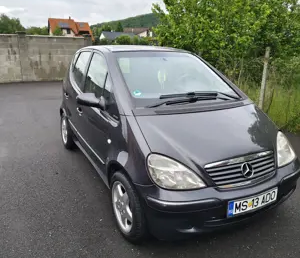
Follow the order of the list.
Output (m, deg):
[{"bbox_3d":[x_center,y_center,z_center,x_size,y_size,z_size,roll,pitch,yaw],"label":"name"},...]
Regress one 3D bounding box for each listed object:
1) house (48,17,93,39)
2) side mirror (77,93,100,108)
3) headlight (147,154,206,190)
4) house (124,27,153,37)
[{"bbox_3d":[-17.157,-19.968,60.577,9.800,8.000,8.500,-3,16,-14],"label":"house"},{"bbox_3d":[-0.567,-0.268,2.605,0.220,0.140,0.130,-7,18,-27],"label":"side mirror"},{"bbox_3d":[0.189,0.305,1.969,0.340,0.250,0.280,-7,18,-27],"label":"headlight"},{"bbox_3d":[-3.125,-24.333,78.275,10.000,7.500,9.000,-1,16,-8],"label":"house"}]

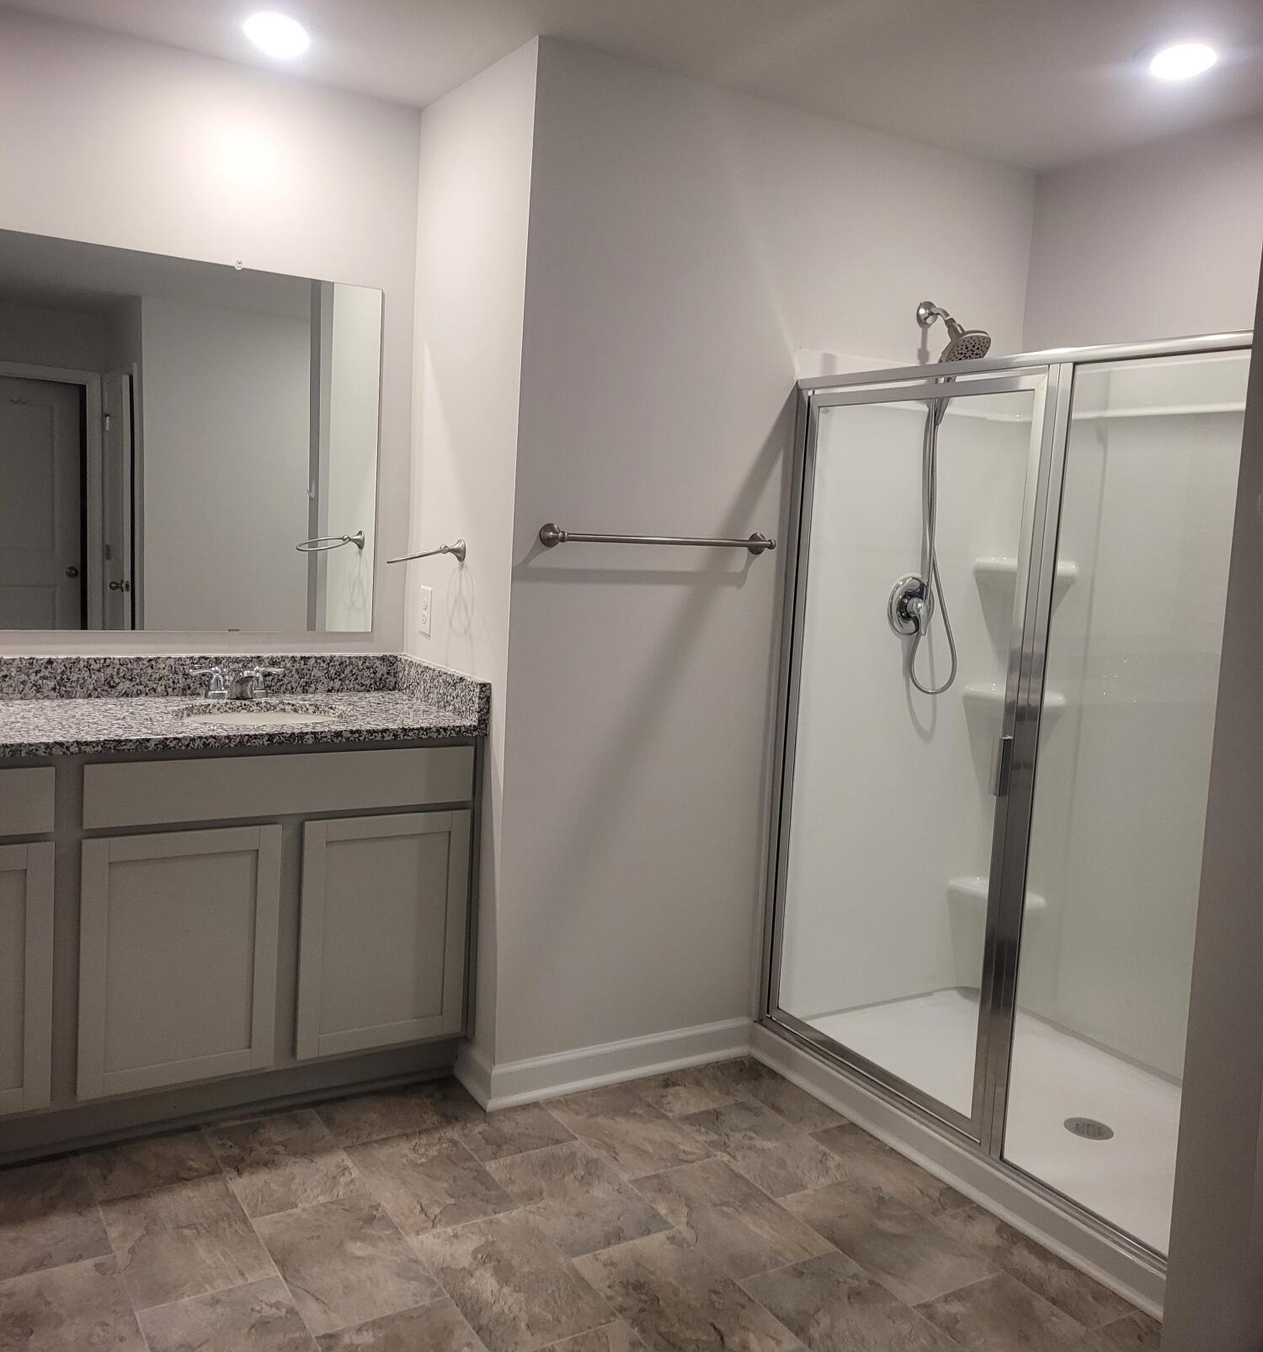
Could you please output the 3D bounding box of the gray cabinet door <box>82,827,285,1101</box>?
[{"bbox_3d":[-0.969,0.609,2.725,0.408,0.559,0.020,-1,8,-31],"label":"gray cabinet door"}]

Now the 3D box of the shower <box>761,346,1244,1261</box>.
[{"bbox_3d":[1.108,0.184,2.892,0.799,1.800,1.518,-1,8,-31],"label":"shower"}]

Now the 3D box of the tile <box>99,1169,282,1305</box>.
[{"bbox_3d":[-0.854,1.081,2.424,0.247,0.010,0.400,-1,8,-31],"label":"tile"}]

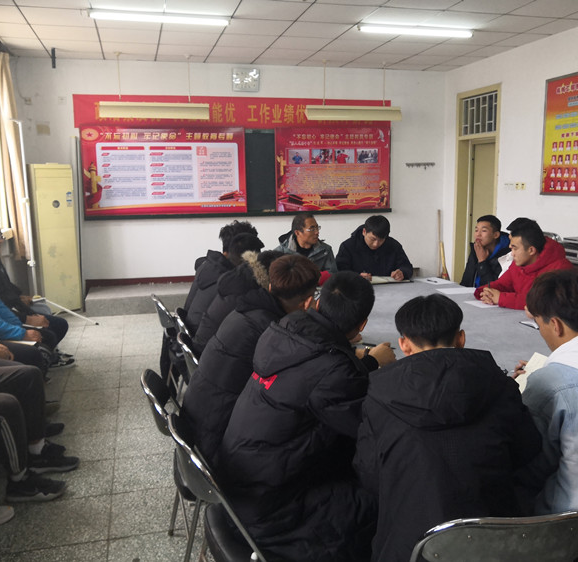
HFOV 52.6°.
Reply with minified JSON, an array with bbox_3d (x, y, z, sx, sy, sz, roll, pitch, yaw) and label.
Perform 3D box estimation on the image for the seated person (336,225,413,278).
[{"bbox_3d":[0.706,0.078,4.794,0.610,1.240,0.750,-3,10,-11],"label":"seated person"}]

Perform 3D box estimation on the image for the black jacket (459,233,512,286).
[{"bbox_3d":[1.529,-0.040,4.602,0.480,0.660,0.520,-8,12,-36],"label":"black jacket"}]

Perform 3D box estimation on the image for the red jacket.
[{"bbox_3d":[1.525,0.094,3.606,0.560,0.730,0.580,-3,10,-14],"label":"red jacket"}]

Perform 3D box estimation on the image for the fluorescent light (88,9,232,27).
[{"bbox_3d":[-1.120,-2.315,5.159,1.210,0.078,0.055,-3,10,-14],"label":"fluorescent light"}]

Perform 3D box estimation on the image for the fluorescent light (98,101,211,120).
[{"bbox_3d":[-1.565,-1.998,6.867,1.260,0.180,0.180,-3,10,-14],"label":"fluorescent light"}]

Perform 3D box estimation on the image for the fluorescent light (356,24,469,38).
[{"bbox_3d":[1.196,-2.352,5.498,1.190,0.080,0.085,-3,10,-14],"label":"fluorescent light"}]

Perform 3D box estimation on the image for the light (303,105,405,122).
[{"bbox_3d":[0.840,-2.135,7.490,1.270,0.180,0.190,-3,10,-14],"label":"light"}]

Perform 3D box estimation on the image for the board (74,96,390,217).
[{"bbox_3d":[-0.568,-1.614,7.635,4.130,1.500,0.070,-3,10,-14],"label":"board"}]

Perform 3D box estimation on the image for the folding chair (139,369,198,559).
[{"bbox_3d":[-0.294,0.763,2.361,0.480,0.790,0.450,-5,11,-22],"label":"folding chair"}]

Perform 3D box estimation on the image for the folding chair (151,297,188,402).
[{"bbox_3d":[-0.598,0.507,3.800,0.490,0.790,0.460,-5,11,-24],"label":"folding chair"}]

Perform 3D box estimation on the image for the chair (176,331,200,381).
[{"bbox_3d":[-0.276,0.671,2.855,0.490,0.790,0.460,-4,11,-20],"label":"chair"}]

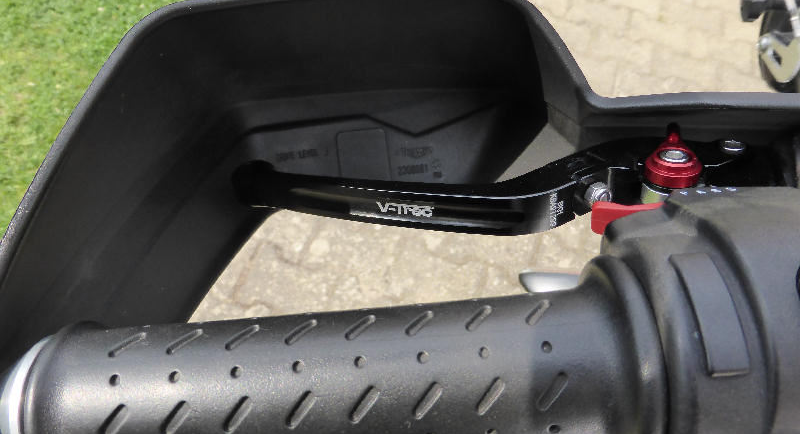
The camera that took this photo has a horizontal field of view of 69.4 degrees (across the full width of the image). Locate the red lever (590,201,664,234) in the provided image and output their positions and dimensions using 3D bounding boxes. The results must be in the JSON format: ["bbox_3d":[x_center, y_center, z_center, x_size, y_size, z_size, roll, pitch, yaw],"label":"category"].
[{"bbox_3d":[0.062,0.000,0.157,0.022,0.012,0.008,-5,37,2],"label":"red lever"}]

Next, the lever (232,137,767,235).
[{"bbox_3d":[0.027,-0.011,0.201,0.183,0.022,0.041,-2,33,7],"label":"lever"}]

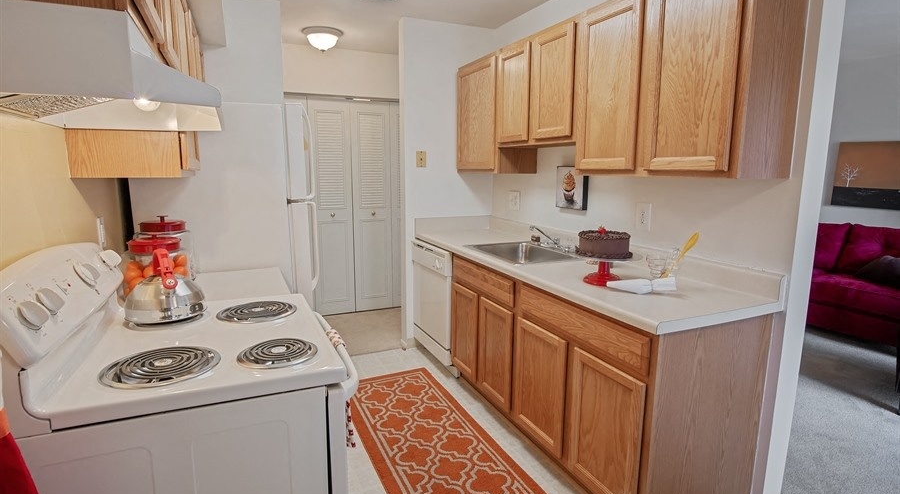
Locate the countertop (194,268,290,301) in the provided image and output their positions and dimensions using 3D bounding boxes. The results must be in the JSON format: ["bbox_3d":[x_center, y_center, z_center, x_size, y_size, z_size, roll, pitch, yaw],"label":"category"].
[{"bbox_3d":[-1.031,0.190,1.994,0.646,0.040,0.615,-4,10,-24],"label":"countertop"}]

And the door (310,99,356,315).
[{"bbox_3d":[-1.098,-0.344,4.458,0.388,2.012,0.036,-4,10,-24],"label":"door"}]

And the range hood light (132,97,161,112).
[{"bbox_3d":[-0.830,-0.406,1.299,0.080,0.072,0.080,-4,10,-24],"label":"range hood light"}]

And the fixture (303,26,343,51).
[{"bbox_3d":[-0.995,-1.602,3.725,0.310,0.150,0.310,-4,10,-24],"label":"fixture"}]

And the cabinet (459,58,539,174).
[{"bbox_3d":[0.316,-0.915,3.382,0.314,0.768,0.613,-4,10,-24],"label":"cabinet"}]

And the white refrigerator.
[{"bbox_3d":[-1.218,0.113,2.705,0.789,1.725,0.768,-4,11,-24],"label":"white refrigerator"}]

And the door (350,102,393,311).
[{"bbox_3d":[-0.765,-0.375,4.637,0.398,2.037,0.035,-4,11,-24],"label":"door"}]

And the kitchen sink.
[{"bbox_3d":[0.457,0.108,2.901,0.555,0.170,0.647,-4,11,-24],"label":"kitchen sink"}]

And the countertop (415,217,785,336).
[{"bbox_3d":[0.508,0.023,2.722,0.654,0.144,2.295,-4,11,-24],"label":"countertop"}]

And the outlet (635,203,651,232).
[{"bbox_3d":[0.984,-0.150,2.419,0.009,0.132,0.080,-4,11,-24],"label":"outlet"}]

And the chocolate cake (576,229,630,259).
[{"bbox_3d":[0.684,-0.028,2.102,0.242,0.122,0.242,0,10,0],"label":"chocolate cake"}]

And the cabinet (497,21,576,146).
[{"bbox_3d":[0.598,-0.894,2.750,0.314,0.602,0.763,-4,10,-24],"label":"cabinet"}]

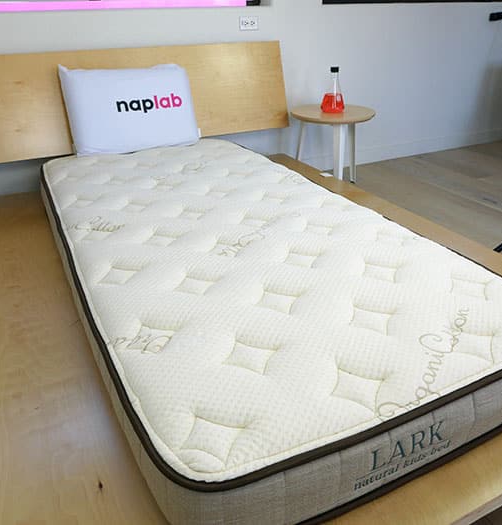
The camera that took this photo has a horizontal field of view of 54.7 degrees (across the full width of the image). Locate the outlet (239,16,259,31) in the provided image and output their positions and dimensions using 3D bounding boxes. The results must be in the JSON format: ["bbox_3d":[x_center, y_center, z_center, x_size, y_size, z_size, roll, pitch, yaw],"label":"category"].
[{"bbox_3d":[-0.007,-1.308,2.652,0.116,0.070,0.010,-14,31,-24],"label":"outlet"}]

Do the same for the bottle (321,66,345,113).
[{"bbox_3d":[0.483,-1.001,2.804,0.131,0.232,0.131,0,28,0],"label":"bottle"}]

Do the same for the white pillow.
[{"bbox_3d":[-0.563,-0.747,2.331,0.595,0.375,0.125,-14,13,-24],"label":"white pillow"}]

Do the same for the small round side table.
[{"bbox_3d":[0.477,-0.671,2.918,0.485,0.457,0.485,0,28,0],"label":"small round side table"}]

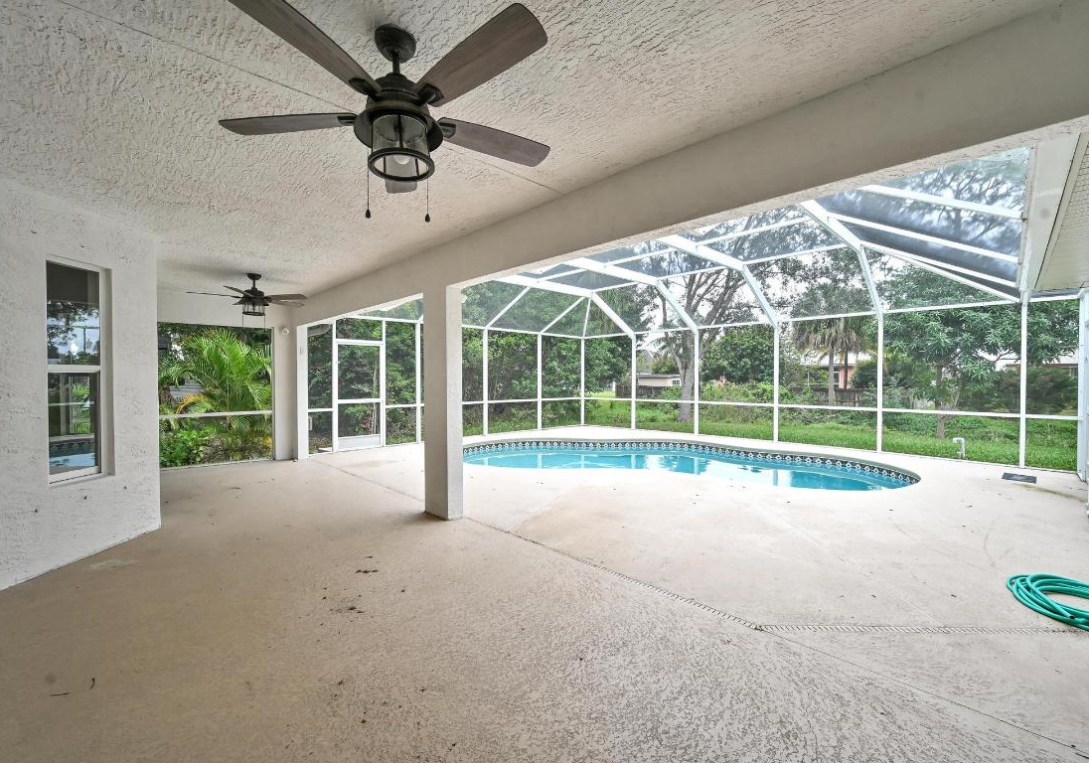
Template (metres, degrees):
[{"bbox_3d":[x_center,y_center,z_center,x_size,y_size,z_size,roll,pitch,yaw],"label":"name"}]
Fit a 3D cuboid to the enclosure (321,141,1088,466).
[{"bbox_3d":[1.644,-0.408,7.383,7.500,3.360,9.250,0,1,-44],"label":"enclosure"}]

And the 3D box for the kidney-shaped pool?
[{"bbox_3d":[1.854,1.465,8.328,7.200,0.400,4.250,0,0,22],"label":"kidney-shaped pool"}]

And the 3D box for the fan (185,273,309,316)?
[{"bbox_3d":[-3.661,-1.085,6.014,1.400,0.500,1.400,0,1,-44],"label":"fan"}]

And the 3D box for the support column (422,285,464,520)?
[{"bbox_3d":[-0.981,0.200,4.661,0.175,2.190,0.406,0,1,-44],"label":"support column"}]

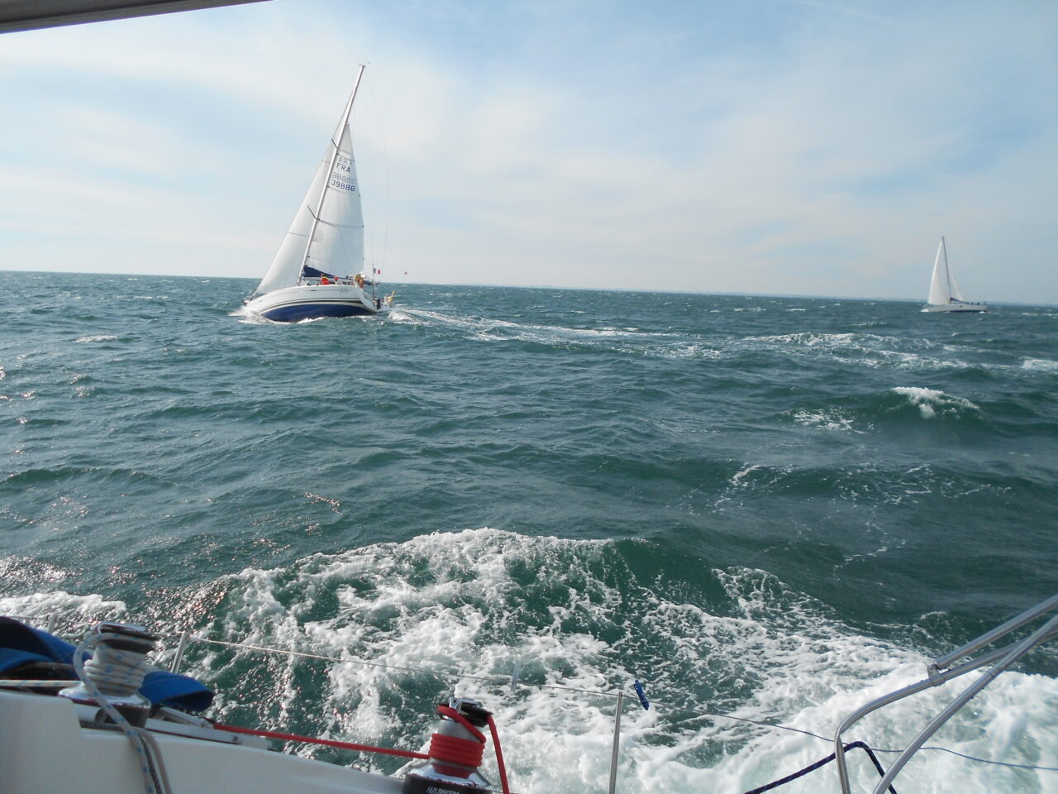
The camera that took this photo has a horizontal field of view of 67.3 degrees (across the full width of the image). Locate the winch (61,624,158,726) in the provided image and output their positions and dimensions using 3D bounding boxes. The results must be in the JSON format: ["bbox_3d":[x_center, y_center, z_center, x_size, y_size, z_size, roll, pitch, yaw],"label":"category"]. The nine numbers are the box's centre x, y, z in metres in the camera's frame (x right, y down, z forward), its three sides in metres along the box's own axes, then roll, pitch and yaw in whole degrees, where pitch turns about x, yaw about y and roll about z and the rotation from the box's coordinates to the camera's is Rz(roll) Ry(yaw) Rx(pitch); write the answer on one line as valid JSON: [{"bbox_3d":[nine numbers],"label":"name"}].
[{"bbox_3d":[-0.801,0.534,1.530,0.160,0.180,0.160,6,-16,6],"label":"winch"}]

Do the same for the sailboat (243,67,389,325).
[{"bbox_3d":[-12.153,-13.428,50.111,10.400,17.100,3.500,6,-14,28],"label":"sailboat"}]

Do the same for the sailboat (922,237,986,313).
[{"bbox_3d":[95.877,-27.712,179.724,13.600,18.100,4.100,2,-14,3],"label":"sailboat"}]

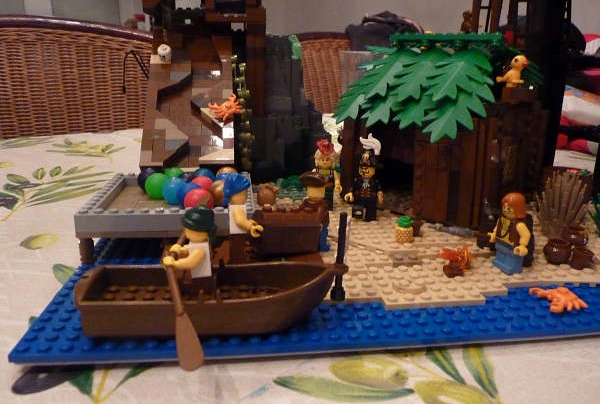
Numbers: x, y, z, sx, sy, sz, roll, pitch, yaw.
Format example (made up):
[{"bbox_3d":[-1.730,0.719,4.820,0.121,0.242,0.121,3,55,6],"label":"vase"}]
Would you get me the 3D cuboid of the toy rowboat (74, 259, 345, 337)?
[{"bbox_3d":[-0.035,0.037,0.193,0.110,0.021,0.038,0,15,-5],"label":"toy rowboat"}]

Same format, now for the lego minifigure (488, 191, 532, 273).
[{"bbox_3d":[0.113,0.016,0.249,0.017,0.041,0.025,-1,15,-7],"label":"lego minifigure"}]

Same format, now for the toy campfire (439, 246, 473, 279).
[{"bbox_3d":[0.083,0.031,0.248,0.018,0.013,0.015,-1,15,-7],"label":"toy campfire"}]

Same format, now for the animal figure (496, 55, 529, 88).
[{"bbox_3d":[0.126,-0.078,0.278,0.010,0.018,0.017,-11,20,-37],"label":"animal figure"}]

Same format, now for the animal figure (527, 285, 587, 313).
[{"bbox_3d":[0.120,0.044,0.218,0.021,0.008,0.021,-4,17,-19],"label":"animal figure"}]

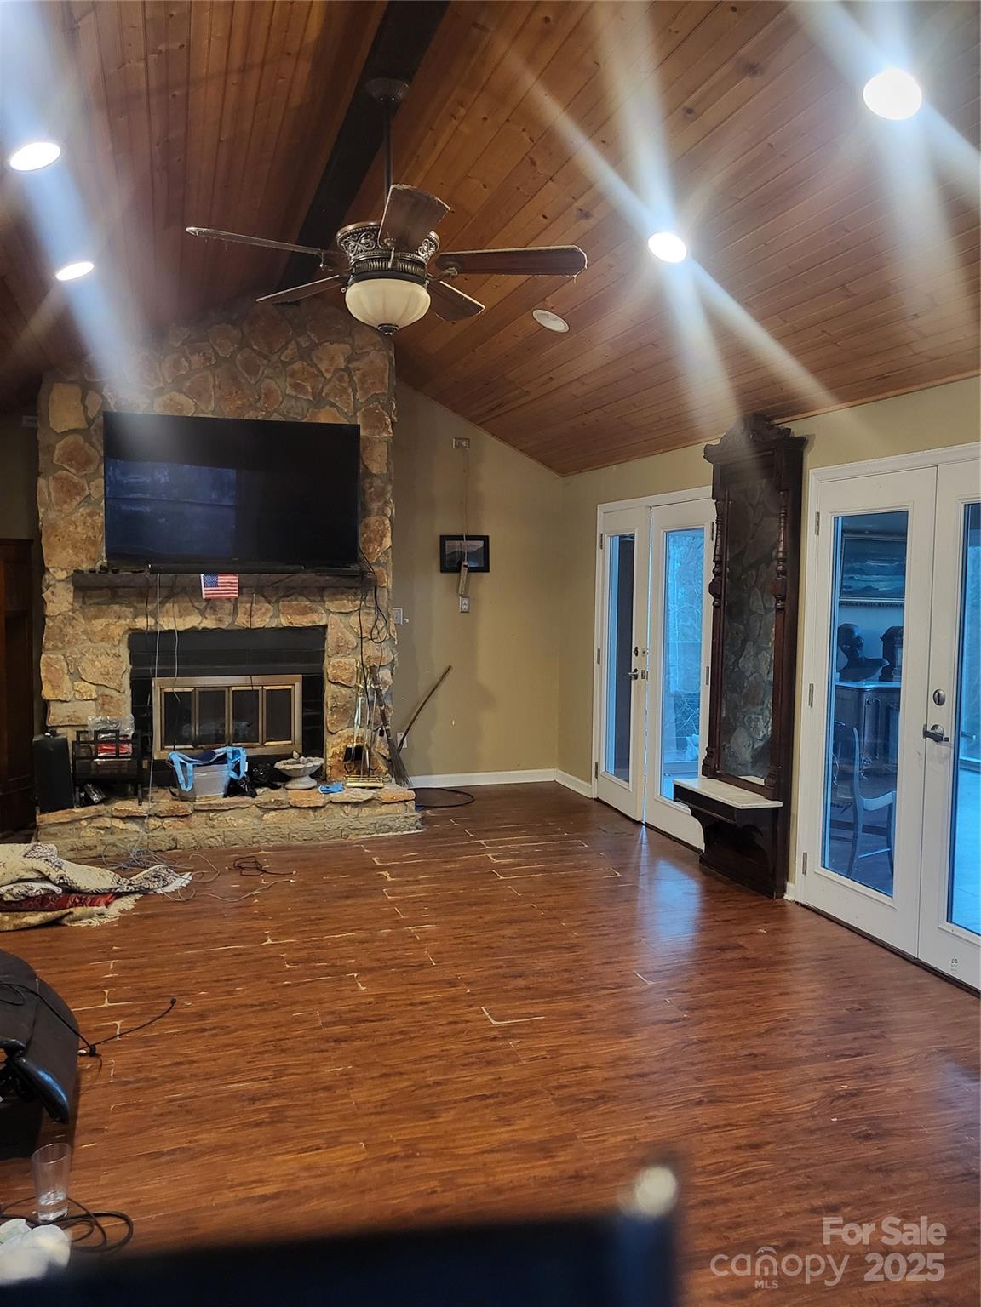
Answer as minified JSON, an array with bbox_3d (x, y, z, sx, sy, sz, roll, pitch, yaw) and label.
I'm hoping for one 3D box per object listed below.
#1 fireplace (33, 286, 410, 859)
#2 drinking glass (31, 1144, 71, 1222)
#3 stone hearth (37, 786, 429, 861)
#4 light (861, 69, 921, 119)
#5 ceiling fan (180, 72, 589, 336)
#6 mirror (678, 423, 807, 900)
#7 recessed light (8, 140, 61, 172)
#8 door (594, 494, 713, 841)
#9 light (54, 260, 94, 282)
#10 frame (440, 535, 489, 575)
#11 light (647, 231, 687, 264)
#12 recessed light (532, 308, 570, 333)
[{"bbox_3d":[-1.663,-0.625,6.281,2.220,3.480,1.080,-1,5,-19],"label":"fireplace"},{"bbox_3d":[-1.109,1.350,2.489,0.088,0.155,0.088,-1,5,-19],"label":"drinking glass"},{"bbox_3d":[-1.581,1.012,6.137,2.240,0.240,0.520,-1,5,-19],"label":"stone hearth"},{"bbox_3d":[1.117,-1.549,2.717,0.178,0.030,0.178,26,-5,-19],"label":"light"},{"bbox_3d":[-0.350,-1.536,3.369,1.350,0.870,1.350,-1,5,-19],"label":"ceiling fan"},{"bbox_3d":[1.274,0.012,5.161,0.300,2.430,0.710,-1,5,-19],"label":"mirror"},{"bbox_3d":[-1.438,-1.570,3.098,0.185,0.040,0.185,-28,13,-15],"label":"recessed light"},{"bbox_3d":[1.047,0.068,6.387,0.100,2.110,1.580,-1,5,-19],"label":"door"},{"bbox_3d":[-1.828,-1.683,4.319,0.185,0.040,0.185,-28,13,-15],"label":"light"},{"bbox_3d":[-0.189,-0.746,7.391,0.380,0.280,0.030,-1,5,-19],"label":"frame"},{"bbox_3d":[0.696,-1.599,3.868,0.185,0.040,0.185,26,-4,-19],"label":"light"},{"bbox_3d":[0.303,-1.696,4.993,0.195,0.040,0.195,26,-4,-19],"label":"recessed light"}]

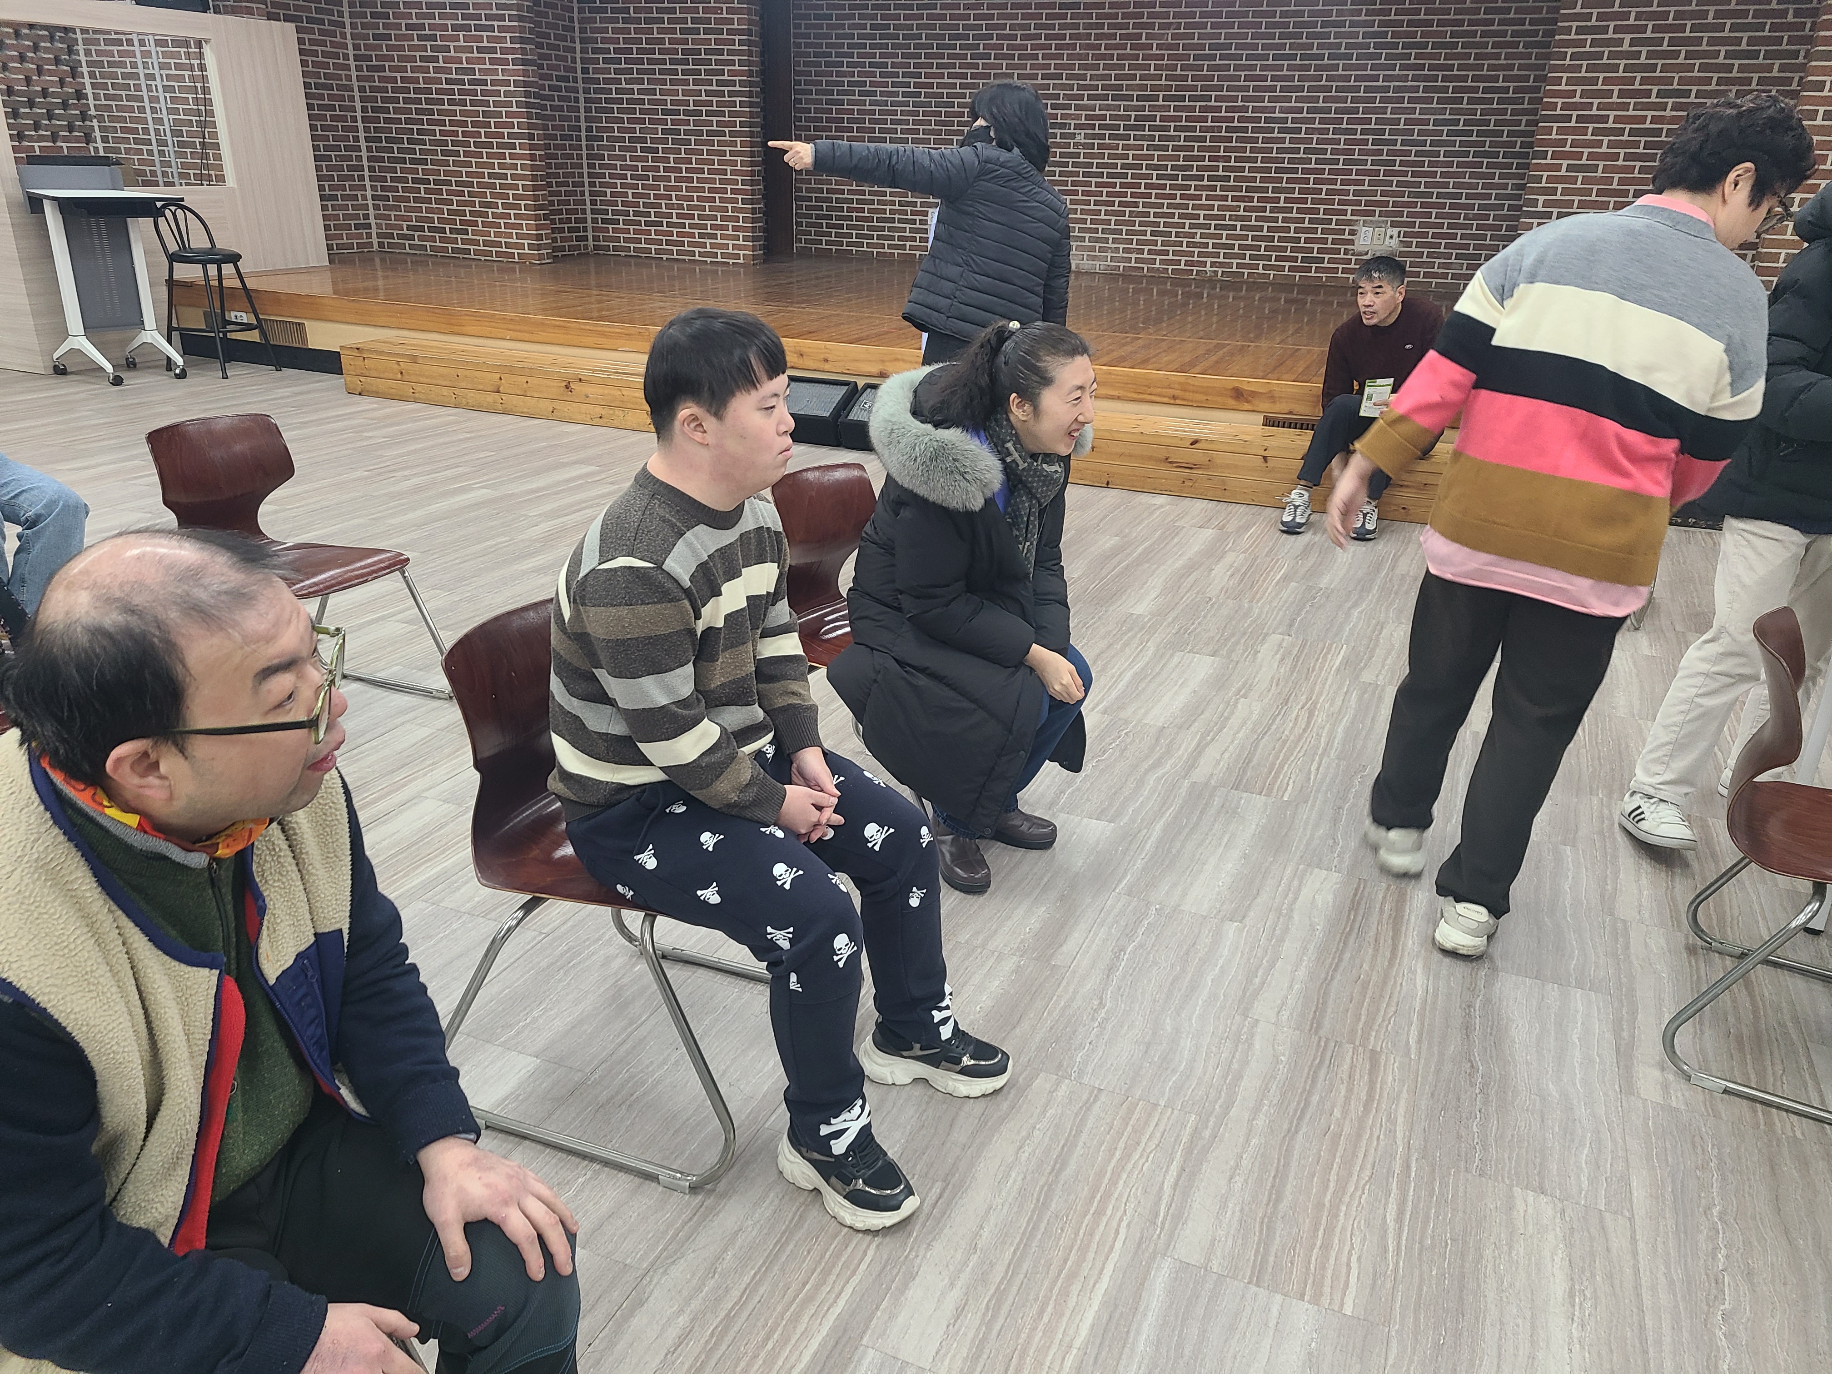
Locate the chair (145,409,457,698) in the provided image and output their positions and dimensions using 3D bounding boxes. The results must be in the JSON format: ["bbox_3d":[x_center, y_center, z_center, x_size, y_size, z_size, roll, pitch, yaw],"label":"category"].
[{"bbox_3d":[-1.561,-0.287,3.451,0.534,0.775,0.534,10,23,21],"label":"chair"}]

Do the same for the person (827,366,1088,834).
[{"bbox_3d":[0.081,-0.189,2.864,0.604,1.108,0.534,16,25,32],"label":"person"}]

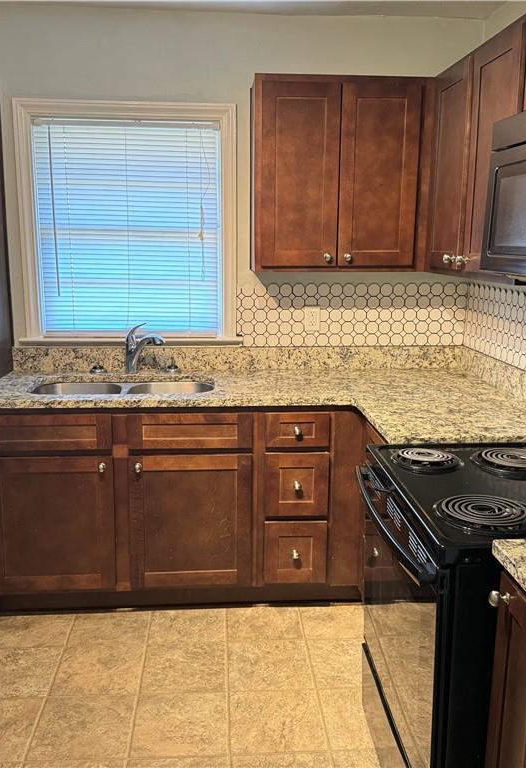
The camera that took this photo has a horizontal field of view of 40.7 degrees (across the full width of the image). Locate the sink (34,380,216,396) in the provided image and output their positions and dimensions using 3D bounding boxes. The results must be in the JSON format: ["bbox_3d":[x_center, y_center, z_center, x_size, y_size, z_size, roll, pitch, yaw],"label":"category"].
[{"bbox_3d":[-0.579,0.125,3.019,0.765,0.185,0.420,0,12,-4],"label":"sink"}]

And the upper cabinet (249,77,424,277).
[{"bbox_3d":[0.301,-0.872,3.035,0.688,0.761,0.335,0,12,-4],"label":"upper cabinet"}]

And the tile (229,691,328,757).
[{"bbox_3d":[0.041,1.094,2.302,0.300,0.010,0.300,0,12,-4],"label":"tile"}]

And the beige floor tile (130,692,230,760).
[{"bbox_3d":[-0.263,1.095,2.283,0.300,0.010,0.300,0,12,-4],"label":"beige floor tile"}]

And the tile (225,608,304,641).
[{"bbox_3d":[0.003,0.969,2.884,0.300,0.010,0.280,0,12,-4],"label":"tile"}]

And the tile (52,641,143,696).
[{"bbox_3d":[-0.587,1.031,2.559,0.300,0.010,0.300,0,12,-4],"label":"tile"}]

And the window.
[{"bbox_3d":[-0.587,-0.694,3.123,0.945,1.030,0.090,0,12,-4],"label":"window"}]

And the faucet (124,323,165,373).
[{"bbox_3d":[-0.519,-0.142,3.113,0.235,0.225,0.065,12,16,41],"label":"faucet"}]

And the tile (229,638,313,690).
[{"bbox_3d":[0.021,1.030,2.599,0.300,0.010,0.300,0,12,-4],"label":"tile"}]

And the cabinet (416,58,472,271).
[{"bbox_3d":[0.830,-0.792,2.682,0.310,0.760,0.420,0,12,-4],"label":"cabinet"}]

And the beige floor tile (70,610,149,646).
[{"bbox_3d":[-0.606,0.970,2.844,0.300,0.010,0.280,0,12,-4],"label":"beige floor tile"}]

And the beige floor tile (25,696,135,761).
[{"bbox_3d":[-0.568,1.095,2.263,0.300,0.010,0.300,0,12,-4],"label":"beige floor tile"}]

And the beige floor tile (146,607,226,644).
[{"bbox_3d":[-0.302,0.969,2.864,0.300,0.010,0.280,0,12,-4],"label":"beige floor tile"}]

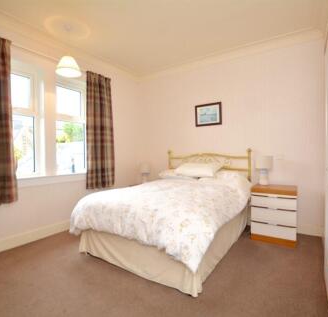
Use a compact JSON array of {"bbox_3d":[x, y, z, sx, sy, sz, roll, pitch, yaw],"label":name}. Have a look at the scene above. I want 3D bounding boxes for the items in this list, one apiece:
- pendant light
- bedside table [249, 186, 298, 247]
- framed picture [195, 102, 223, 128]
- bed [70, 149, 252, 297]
[{"bbox_3d":[-1.202,-1.163,2.505,0.293,0.184,0.293,0,1,0],"label":"pendant light"},{"bbox_3d":[1.462,0.711,2.615,0.488,0.666,0.488,1,2,35],"label":"bedside table"},{"bbox_3d":[0.768,-0.756,3.450,0.479,0.377,0.025,1,2,35],"label":"framed picture"},{"bbox_3d":[0.163,0.461,2.680,1.554,1.177,1.992,1,2,35],"label":"bed"}]

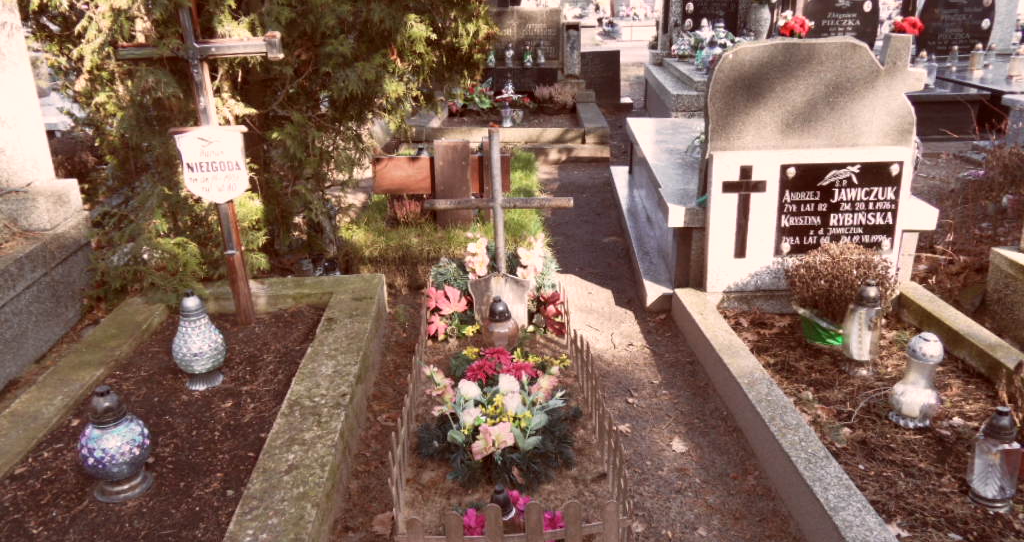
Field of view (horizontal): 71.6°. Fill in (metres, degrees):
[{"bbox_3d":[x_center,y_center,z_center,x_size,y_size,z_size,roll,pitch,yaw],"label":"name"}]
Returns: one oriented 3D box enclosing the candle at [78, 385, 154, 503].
[{"bbox_3d":[-0.982,0.412,1.745,0.180,0.295,0.180,-1,22,-2],"label":"candle"}]

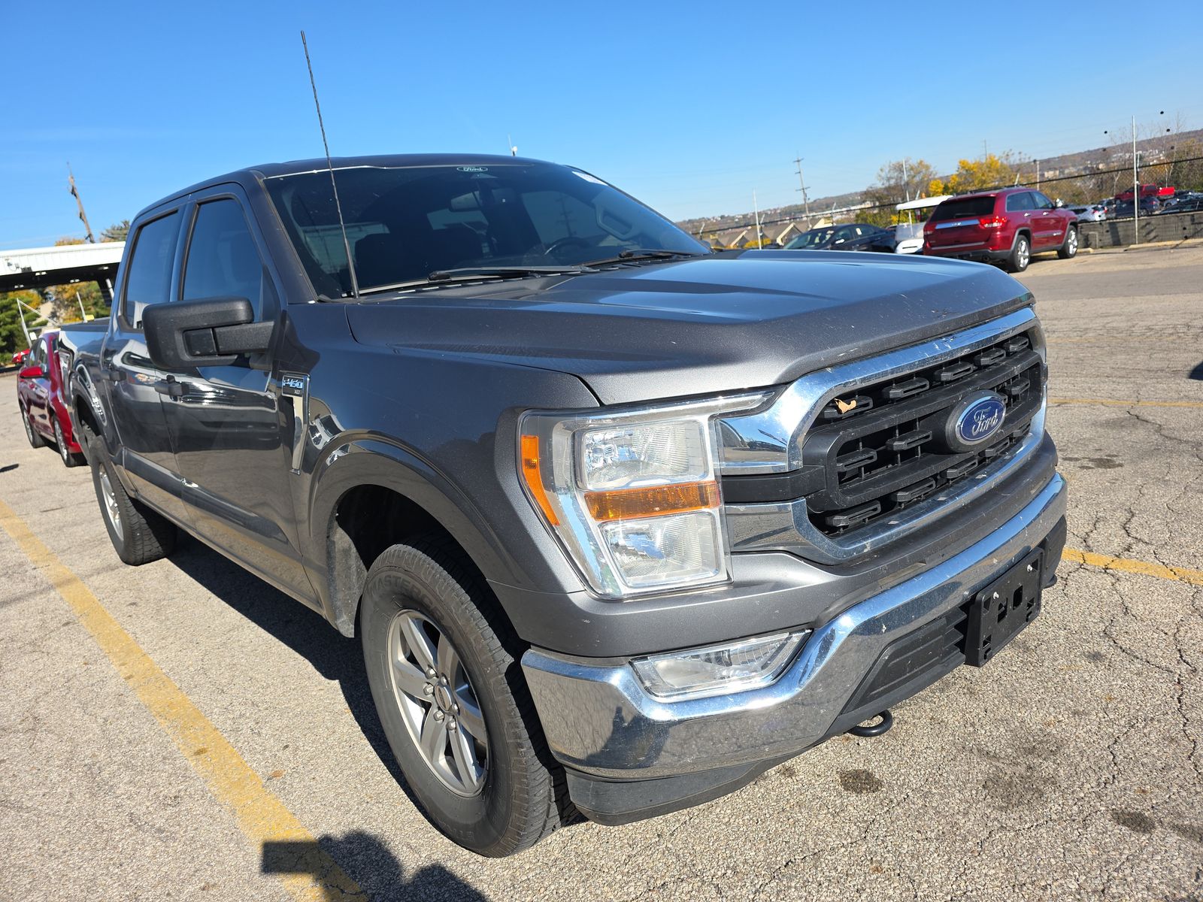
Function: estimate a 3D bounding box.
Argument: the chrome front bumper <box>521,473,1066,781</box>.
[{"bbox_3d":[0.747,0.279,2.034,1.970,0.275,0.540,-18,17,-39],"label":"chrome front bumper"}]

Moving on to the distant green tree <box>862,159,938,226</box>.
[{"bbox_3d":[20.185,-16.953,53.900,5.600,6.500,5.200,-2,14,21],"label":"distant green tree"}]

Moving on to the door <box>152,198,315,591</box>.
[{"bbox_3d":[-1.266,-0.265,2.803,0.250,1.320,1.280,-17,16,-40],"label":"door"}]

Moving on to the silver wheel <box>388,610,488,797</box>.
[{"bbox_3d":[-0.347,0.603,2.046,0.200,0.480,0.480,-16,16,-37],"label":"silver wheel"}]

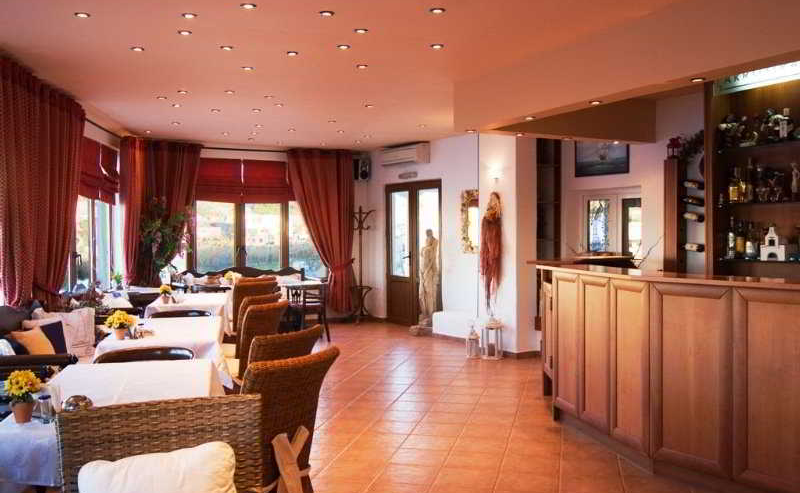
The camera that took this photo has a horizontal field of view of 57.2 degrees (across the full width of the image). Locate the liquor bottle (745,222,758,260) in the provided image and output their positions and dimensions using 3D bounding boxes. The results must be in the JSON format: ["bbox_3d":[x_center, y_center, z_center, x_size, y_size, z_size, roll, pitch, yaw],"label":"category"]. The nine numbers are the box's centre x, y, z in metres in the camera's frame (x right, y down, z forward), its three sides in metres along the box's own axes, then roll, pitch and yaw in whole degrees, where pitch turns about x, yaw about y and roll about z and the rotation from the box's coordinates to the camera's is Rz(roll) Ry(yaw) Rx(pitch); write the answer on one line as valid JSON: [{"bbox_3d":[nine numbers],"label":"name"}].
[{"bbox_3d":[2.706,-0.046,5.650,0.100,0.295,0.090,0,1,25],"label":"liquor bottle"}]

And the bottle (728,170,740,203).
[{"bbox_3d":[2.630,-0.472,5.770,0.088,0.265,0.080,0,1,25],"label":"bottle"}]

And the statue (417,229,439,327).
[{"bbox_3d":[0.388,0.465,10.350,0.300,1.410,0.280,0,1,20],"label":"statue"}]

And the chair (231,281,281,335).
[{"bbox_3d":[-1.551,0.811,7.255,0.520,0.920,0.600,-1,1,-43],"label":"chair"}]

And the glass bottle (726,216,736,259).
[{"bbox_3d":[2.800,-0.073,6.200,0.073,0.345,0.073,0,1,-35],"label":"glass bottle"}]

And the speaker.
[{"bbox_3d":[-0.616,-1.249,11.750,0.230,0.410,0.230,-1,1,-28],"label":"speaker"}]

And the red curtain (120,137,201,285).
[{"bbox_3d":[-3.380,-0.286,10.380,1.100,2.400,0.300,-1,1,-27],"label":"red curtain"}]

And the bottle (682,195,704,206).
[{"bbox_3d":[2.730,-0.429,6.850,0.077,0.077,0.300,0,11,-34],"label":"bottle"}]

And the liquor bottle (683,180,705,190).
[{"bbox_3d":[2.434,-0.519,6.150,0.078,0.078,0.300,-1,7,-32],"label":"liquor bottle"}]

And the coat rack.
[{"bbox_3d":[-0.624,0.272,11.600,0.460,1.830,0.460,0,1,-3],"label":"coat rack"}]

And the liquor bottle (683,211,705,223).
[{"bbox_3d":[2.730,-0.280,6.850,0.077,0.077,0.300,0,11,-34],"label":"liquor bottle"}]

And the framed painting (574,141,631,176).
[{"bbox_3d":[2.230,-1.048,8.125,0.030,0.520,0.790,0,1,-35],"label":"framed painting"}]

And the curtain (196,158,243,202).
[{"bbox_3d":[-2.722,-1.011,11.127,0.700,0.670,0.080,0,1,-23],"label":"curtain"}]

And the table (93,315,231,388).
[{"bbox_3d":[-1.440,0.891,4.670,0.680,0.750,1.260,0,1,-10],"label":"table"}]

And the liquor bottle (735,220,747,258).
[{"bbox_3d":[2.658,-0.059,5.730,0.083,0.295,0.083,0,1,25],"label":"liquor bottle"}]

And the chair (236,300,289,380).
[{"bbox_3d":[-1.104,0.833,4.967,0.600,0.920,0.520,0,1,29],"label":"chair"}]

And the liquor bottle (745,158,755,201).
[{"bbox_3d":[2.928,-0.561,6.150,0.080,0.360,0.080,0,1,-35],"label":"liquor bottle"}]

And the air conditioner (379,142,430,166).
[{"bbox_3d":[0.077,-1.407,11.258,0.220,0.290,1.000,0,1,-35],"label":"air conditioner"}]

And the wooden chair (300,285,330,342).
[{"bbox_3d":[-1.100,0.827,9.500,0.430,0.770,0.410,0,1,-15],"label":"wooden chair"}]

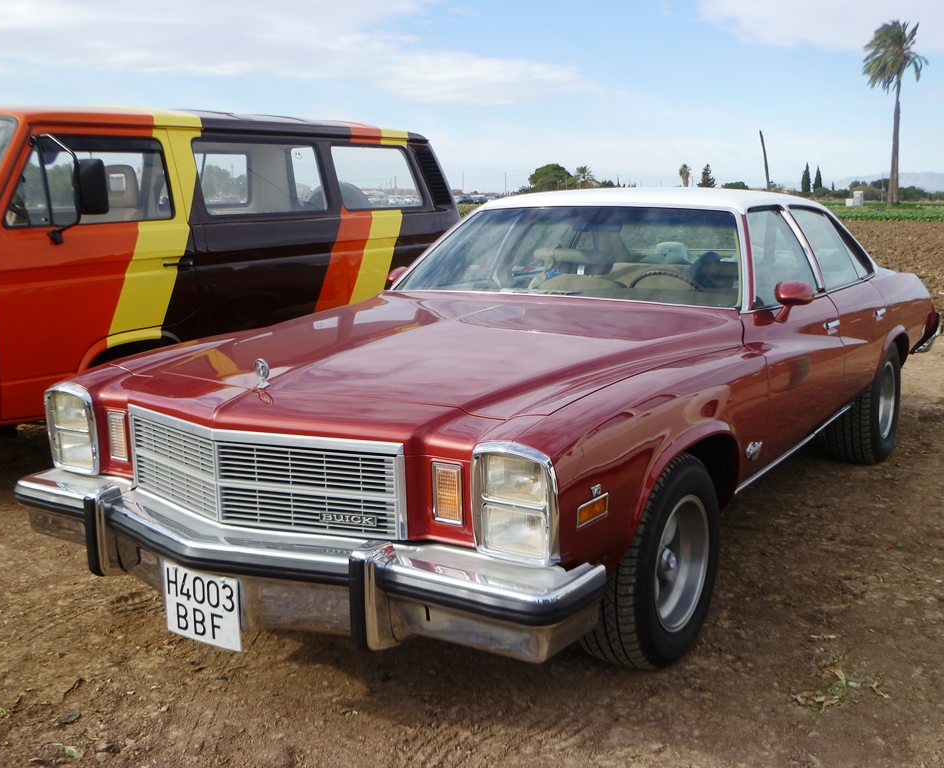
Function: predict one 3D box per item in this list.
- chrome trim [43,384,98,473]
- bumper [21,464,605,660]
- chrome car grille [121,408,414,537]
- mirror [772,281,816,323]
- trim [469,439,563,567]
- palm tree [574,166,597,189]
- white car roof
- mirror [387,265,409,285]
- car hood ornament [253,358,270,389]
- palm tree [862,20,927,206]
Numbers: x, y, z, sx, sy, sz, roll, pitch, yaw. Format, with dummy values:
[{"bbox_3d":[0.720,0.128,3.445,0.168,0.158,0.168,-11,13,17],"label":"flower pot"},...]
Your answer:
[{"bbox_3d":[-1.185,0.125,3.053,0.243,0.272,0.114,6,12,32],"label":"chrome trim"},{"bbox_3d":[-0.592,0.448,2.587,1.911,0.257,0.332,6,12,32],"label":"bumper"},{"bbox_3d":[-0.595,0.222,2.546,0.960,0.252,0.153,6,12,32],"label":"chrome car grille"},{"bbox_3d":[1.147,-0.297,3.579,0.144,0.149,0.114,6,12,32],"label":"mirror"},{"bbox_3d":[0.123,0.258,2.233,0.243,0.272,0.114,6,12,32],"label":"trim"},{"bbox_3d":[27.323,-48.692,243.710,5.965,7.843,5.965,1,11,6],"label":"palm tree"},{"bbox_3d":[0.899,-0.867,4.751,1.257,0.129,1.505,6,12,32],"label":"white car roof"},{"bbox_3d":[-0.336,-0.453,4.509,0.144,0.148,0.114,6,12,32],"label":"mirror"},{"bbox_3d":[-0.541,-0.030,2.590,0.063,0.081,0.045,6,12,32],"label":"car hood ornament"},{"bbox_3d":[39.206,-25.236,94.376,6.786,16.902,6.786,4,11,22],"label":"palm tree"}]

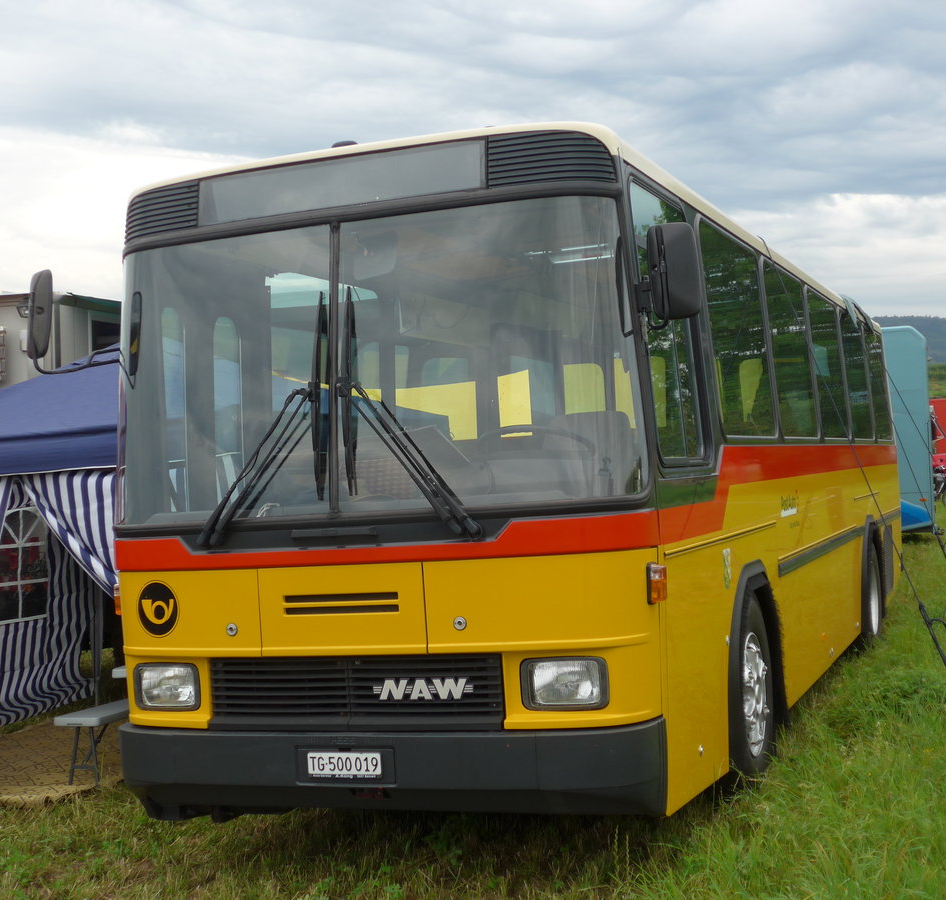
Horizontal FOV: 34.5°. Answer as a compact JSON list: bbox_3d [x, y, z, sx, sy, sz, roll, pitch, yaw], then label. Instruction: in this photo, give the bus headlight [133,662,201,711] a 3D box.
[{"bbox_3d":[-1.219,0.952,6.145,0.320,0.187,0.090,-4,-1,25],"label":"bus headlight"}]

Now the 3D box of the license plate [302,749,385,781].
[{"bbox_3d":[-0.477,1.179,5.701,0.310,0.094,0.020,-4,-1,20],"label":"license plate"}]

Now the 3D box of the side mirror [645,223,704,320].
[{"bbox_3d":[0.763,-0.676,5.779,0.200,0.360,0.090,-3,-1,2],"label":"side mirror"}]

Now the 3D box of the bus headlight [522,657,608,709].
[{"bbox_3d":[0.341,0.852,5.562,0.320,0.187,0.090,-4,-1,15],"label":"bus headlight"}]

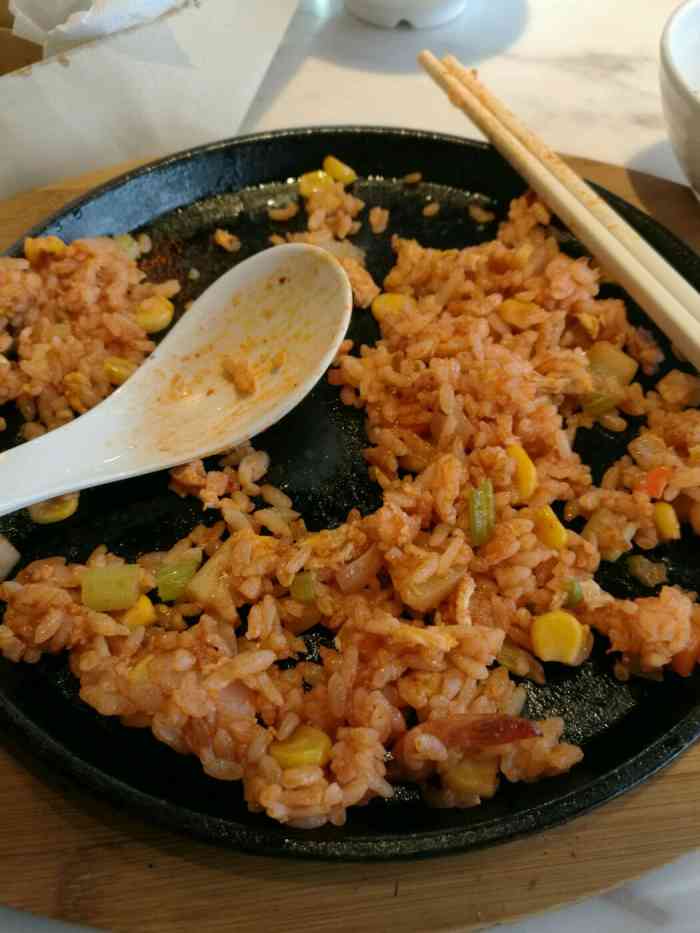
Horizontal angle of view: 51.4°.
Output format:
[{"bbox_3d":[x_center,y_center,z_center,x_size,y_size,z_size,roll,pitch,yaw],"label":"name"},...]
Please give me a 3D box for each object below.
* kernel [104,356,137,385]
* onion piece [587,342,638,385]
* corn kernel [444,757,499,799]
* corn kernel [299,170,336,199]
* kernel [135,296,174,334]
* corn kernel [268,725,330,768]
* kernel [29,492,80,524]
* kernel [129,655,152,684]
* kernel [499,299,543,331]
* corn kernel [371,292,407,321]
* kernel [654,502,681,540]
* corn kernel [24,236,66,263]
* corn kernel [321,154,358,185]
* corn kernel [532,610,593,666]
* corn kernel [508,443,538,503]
[{"bbox_3d":[-0.059,-0.024,0.185,0.009,0.005,0.007,20,58,13],"label":"kernel"},{"bbox_3d":[0.069,-0.027,0.192,0.009,0.005,0.011,-28,60,-18],"label":"onion piece"},{"bbox_3d":[0.022,0.056,0.130,0.010,0.006,0.008,-7,59,0],"label":"corn kernel"},{"bbox_3d":[-0.010,-0.090,0.232,0.011,0.005,0.008,-15,57,-10],"label":"corn kernel"},{"bbox_3d":[-0.052,-0.040,0.194,0.010,0.006,0.009,-18,86,-11],"label":"kernel"},{"bbox_3d":[-0.009,0.050,0.130,0.011,0.006,0.008,-4,63,-4],"label":"corn kernel"},{"bbox_3d":[-0.069,0.008,0.171,0.011,0.004,0.009,-15,57,-10],"label":"kernel"},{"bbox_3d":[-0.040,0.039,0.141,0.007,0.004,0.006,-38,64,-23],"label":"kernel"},{"bbox_3d":[0.044,-0.039,0.186,0.011,0.006,0.008,17,75,11],"label":"kernel"},{"bbox_3d":[0.011,-0.043,0.196,0.011,0.006,0.008,6,74,3],"label":"corn kernel"},{"bbox_3d":[0.071,0.012,0.162,0.005,0.006,0.009,-9,63,4],"label":"kernel"},{"bbox_3d":[-0.087,-0.062,0.207,0.011,0.005,0.006,7,56,4],"label":"corn kernel"},{"bbox_3d":[-0.003,-0.097,0.238,0.011,0.005,0.007,39,80,8],"label":"corn kernel"},{"bbox_3d":[0.043,0.035,0.147,0.010,0.006,0.011,-16,58,26],"label":"corn kernel"},{"bbox_3d":[0.038,0.002,0.164,0.005,0.006,0.012,-11,57,-7],"label":"corn kernel"}]

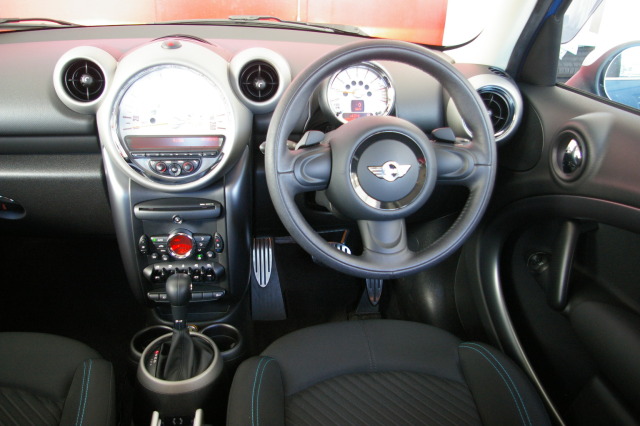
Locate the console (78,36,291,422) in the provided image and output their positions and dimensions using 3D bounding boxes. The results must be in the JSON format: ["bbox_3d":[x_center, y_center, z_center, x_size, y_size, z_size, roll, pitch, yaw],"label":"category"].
[{"bbox_3d":[-0.263,0.027,0.957,0.310,0.620,0.420,-2,25,-7],"label":"console"}]

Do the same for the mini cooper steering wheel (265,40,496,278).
[{"bbox_3d":[0.100,-0.081,0.849,0.373,0.373,0.095,-2,8,-7],"label":"mini cooper steering wheel"}]

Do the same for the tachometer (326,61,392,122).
[{"bbox_3d":[0.075,-0.229,1.036,0.130,0.130,0.055,-2,12,-7],"label":"tachometer"}]

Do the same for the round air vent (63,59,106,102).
[{"bbox_3d":[-0.443,-0.253,1.011,0.084,0.084,0.040,-2,19,-7],"label":"round air vent"}]

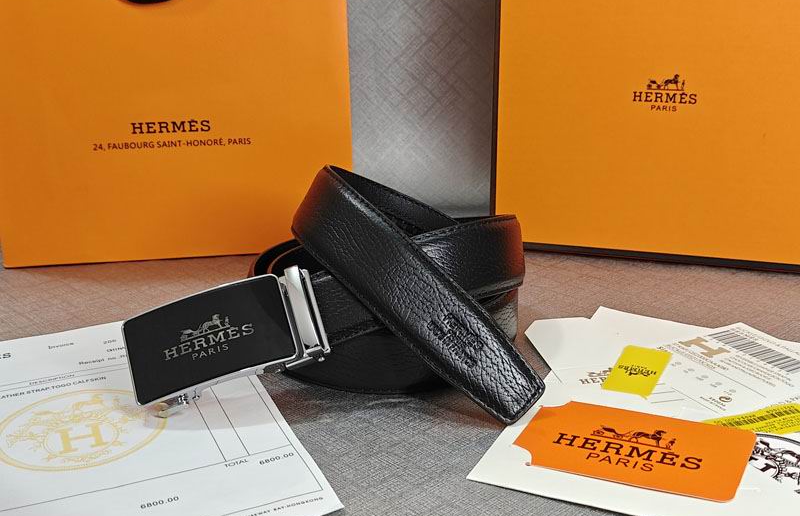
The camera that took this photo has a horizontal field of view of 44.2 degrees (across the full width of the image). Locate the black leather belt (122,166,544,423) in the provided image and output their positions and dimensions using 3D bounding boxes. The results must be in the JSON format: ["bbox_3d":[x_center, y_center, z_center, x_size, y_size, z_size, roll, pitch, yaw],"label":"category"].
[{"bbox_3d":[-0.031,0.005,0.457,0.182,0.087,0.156,-3,21,-7],"label":"black leather belt"}]

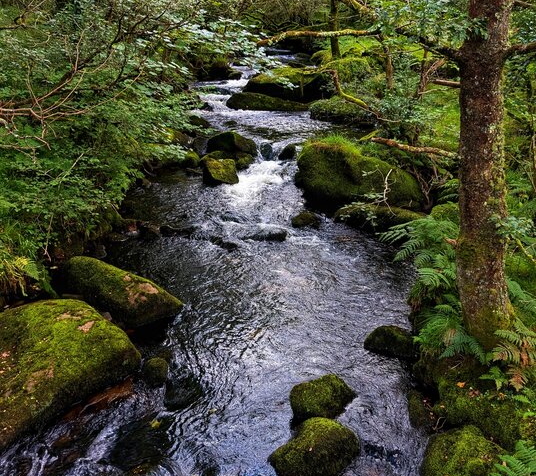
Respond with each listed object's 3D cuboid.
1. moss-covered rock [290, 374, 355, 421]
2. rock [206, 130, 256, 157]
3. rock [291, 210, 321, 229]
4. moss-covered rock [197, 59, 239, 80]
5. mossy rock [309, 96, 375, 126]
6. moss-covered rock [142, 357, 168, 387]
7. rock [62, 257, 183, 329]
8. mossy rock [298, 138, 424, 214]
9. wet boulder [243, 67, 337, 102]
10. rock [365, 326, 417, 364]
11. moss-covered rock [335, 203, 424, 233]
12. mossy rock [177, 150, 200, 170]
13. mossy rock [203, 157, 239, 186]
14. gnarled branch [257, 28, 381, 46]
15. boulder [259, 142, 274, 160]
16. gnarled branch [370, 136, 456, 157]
[{"bbox_3d":[0.474,1.358,4.836,0.552,0.304,0.414,0,21,0],"label":"moss-covered rock"},{"bbox_3d":[-0.731,-1.874,11.113,0.999,0.550,0.799,0,22,0],"label":"rock"},{"bbox_3d":[0.617,-0.313,9.151,0.491,0.287,0.393,0,21,0],"label":"rock"},{"bbox_3d":[-1.905,-6.499,21.420,1.677,0.831,1.426,0,21,0],"label":"moss-covered rock"},{"bbox_3d":[1.774,-3.042,13.217,1.507,0.639,1.055,0,22,0],"label":"mossy rock"},{"bbox_3d":[-1.044,1.234,5.151,0.228,0.259,0.205,0,21,0],"label":"moss-covered rock"},{"bbox_3d":[-1.644,0.539,6.176,1.485,0.515,0.817,12,25,28],"label":"rock"},{"bbox_3d":[1.554,-1.143,9.335,2.128,1.026,1.490,0,22,0],"label":"mossy rock"},{"bbox_3d":[0.683,-4.874,17.805,2.873,1.079,2.155,0,21,0],"label":"wet boulder"},{"bbox_3d":[1.204,1.005,5.448,0.492,0.255,0.394,0,22,0],"label":"rock"},{"bbox_3d":[1.835,-0.350,9.174,1.456,0.355,0.728,4,21,11],"label":"moss-covered rock"},{"bbox_3d":[-1.754,-1.725,12.255,0.515,0.429,0.438,0,21,0],"label":"mossy rock"},{"bbox_3d":[-0.974,-1.362,11.382,0.730,0.542,0.620,0,21,0],"label":"mossy rock"},{"bbox_3d":[0.408,-1.628,4.500,1.000,0.150,0.200,0,22,0],"label":"gnarled branch"},{"bbox_3d":[-0.030,-1.736,10.950,0.316,0.314,0.316,0,22,0],"label":"boulder"},{"bbox_3d":[2.498,-1.552,9.500,1.550,0.200,0.250,10,21,-4],"label":"gnarled branch"}]

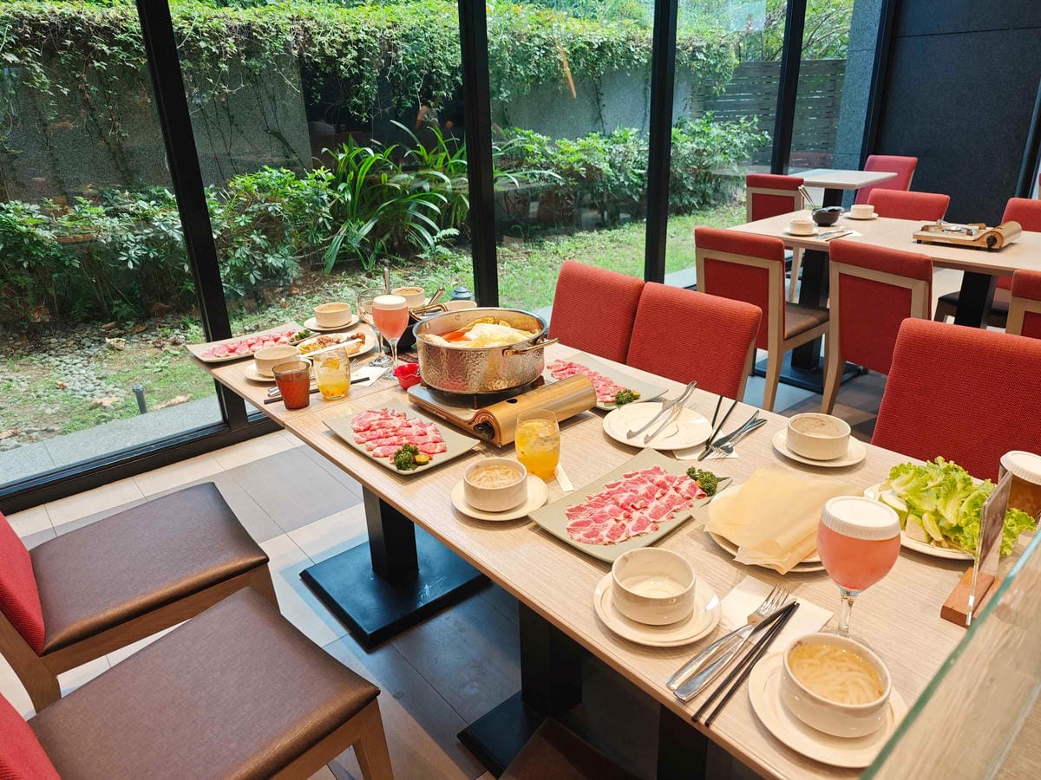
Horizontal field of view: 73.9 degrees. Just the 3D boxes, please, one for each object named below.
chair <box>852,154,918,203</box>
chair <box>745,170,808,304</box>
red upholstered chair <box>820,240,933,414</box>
[{"bbox_3d":[2.635,-1.324,5.279,0.520,0.830,0.430,-17,27,-31],"label":"chair"},{"bbox_3d":[1.827,-1.045,4.698,0.520,0.830,0.430,-18,28,-33],"label":"chair"},{"bbox_3d":[1.453,-0.170,2.677,0.520,0.830,0.430,-17,27,-30],"label":"red upholstered chair"}]

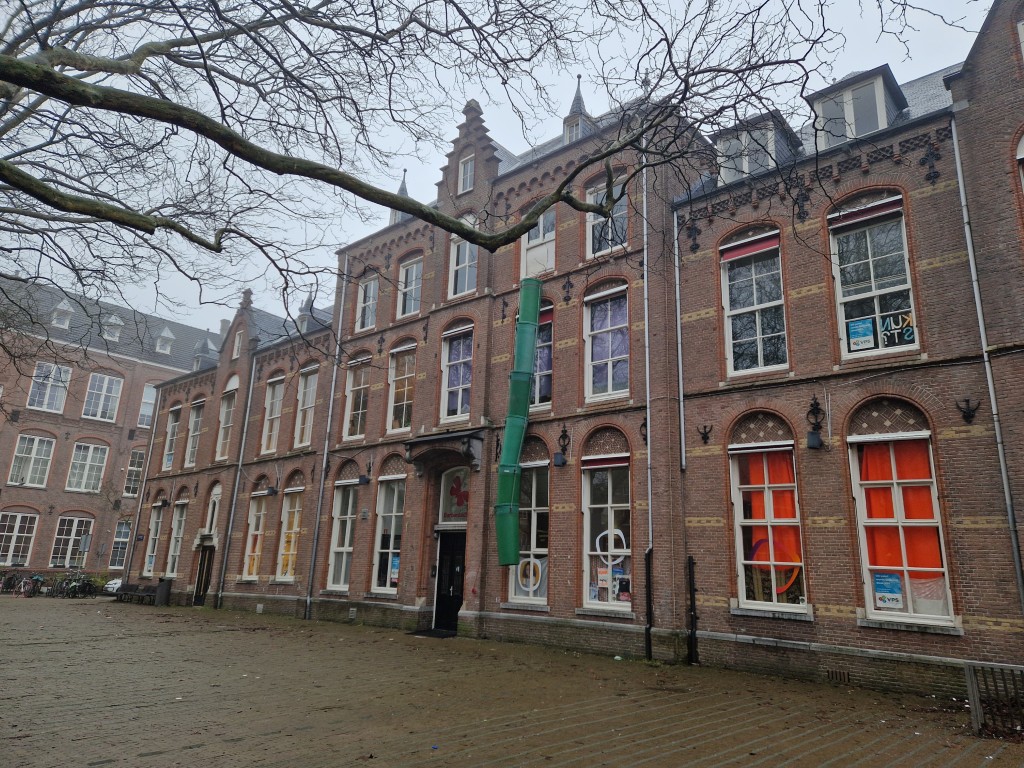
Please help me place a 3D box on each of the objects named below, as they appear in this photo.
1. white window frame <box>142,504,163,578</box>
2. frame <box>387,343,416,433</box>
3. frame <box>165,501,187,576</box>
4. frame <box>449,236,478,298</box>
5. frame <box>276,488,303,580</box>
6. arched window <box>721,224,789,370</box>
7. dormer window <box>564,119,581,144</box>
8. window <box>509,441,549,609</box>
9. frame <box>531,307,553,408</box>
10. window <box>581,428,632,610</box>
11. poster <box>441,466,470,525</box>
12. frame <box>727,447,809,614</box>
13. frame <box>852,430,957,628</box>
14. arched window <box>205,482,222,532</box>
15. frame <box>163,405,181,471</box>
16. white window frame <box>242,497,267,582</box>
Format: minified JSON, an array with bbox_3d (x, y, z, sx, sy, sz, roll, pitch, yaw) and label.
[{"bbox_3d":[-16.256,7.071,30.897,1.200,3.157,0.180,-11,-20,40],"label":"white window frame"},{"bbox_3d":[-3.412,0.169,21.116,1.250,2.703,0.180,-11,-20,40],"label":"frame"},{"bbox_3d":[-14.392,6.706,29.431,0.950,3.065,0.220,-11,-20,40],"label":"frame"},{"bbox_3d":[-1.396,-3.551,20.034,1.220,1.973,0.180,-11,-20,40],"label":"frame"},{"bbox_3d":[-7.673,5.268,23.733,1.064,3.034,0.220,-11,-20,40],"label":"frame"},{"bbox_3d":[5.332,-1.824,14.971,1.242,3.251,0.220,-11,-19,38],"label":"arched window"},{"bbox_3d":[1.689,-6.937,18.700,0.520,0.702,0.140,-11,-20,40],"label":"dormer window"},{"bbox_3d":[0.412,3.168,16.118,1.250,3.856,0.200,-11,-19,41],"label":"window"},{"bbox_3d":[0.545,-0.643,17.097,1.220,2.621,0.150,-11,-19,41],"label":"frame"},{"bbox_3d":[2.039,2.859,14.694,1.250,3.856,0.200,-11,-19,41],"label":"window"},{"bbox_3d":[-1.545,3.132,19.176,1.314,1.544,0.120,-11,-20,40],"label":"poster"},{"bbox_3d":[4.706,2.618,12.620,1.260,3.027,0.150,-11,-19,41],"label":"frame"},{"bbox_3d":[6.340,2.332,11.184,1.260,3.027,0.150,-11,-19,41],"label":"frame"},{"bbox_3d":[-11.786,4.876,26.878,0.850,1.962,0.200,-11,-19,41],"label":"arched window"},{"bbox_3d":[-16.011,2.608,32.030,1.200,2.941,0.180,-11,-20,40],"label":"frame"},{"bbox_3d":[-9.291,5.525,24.622,1.200,3.062,0.150,-11,-19,41],"label":"white window frame"}]

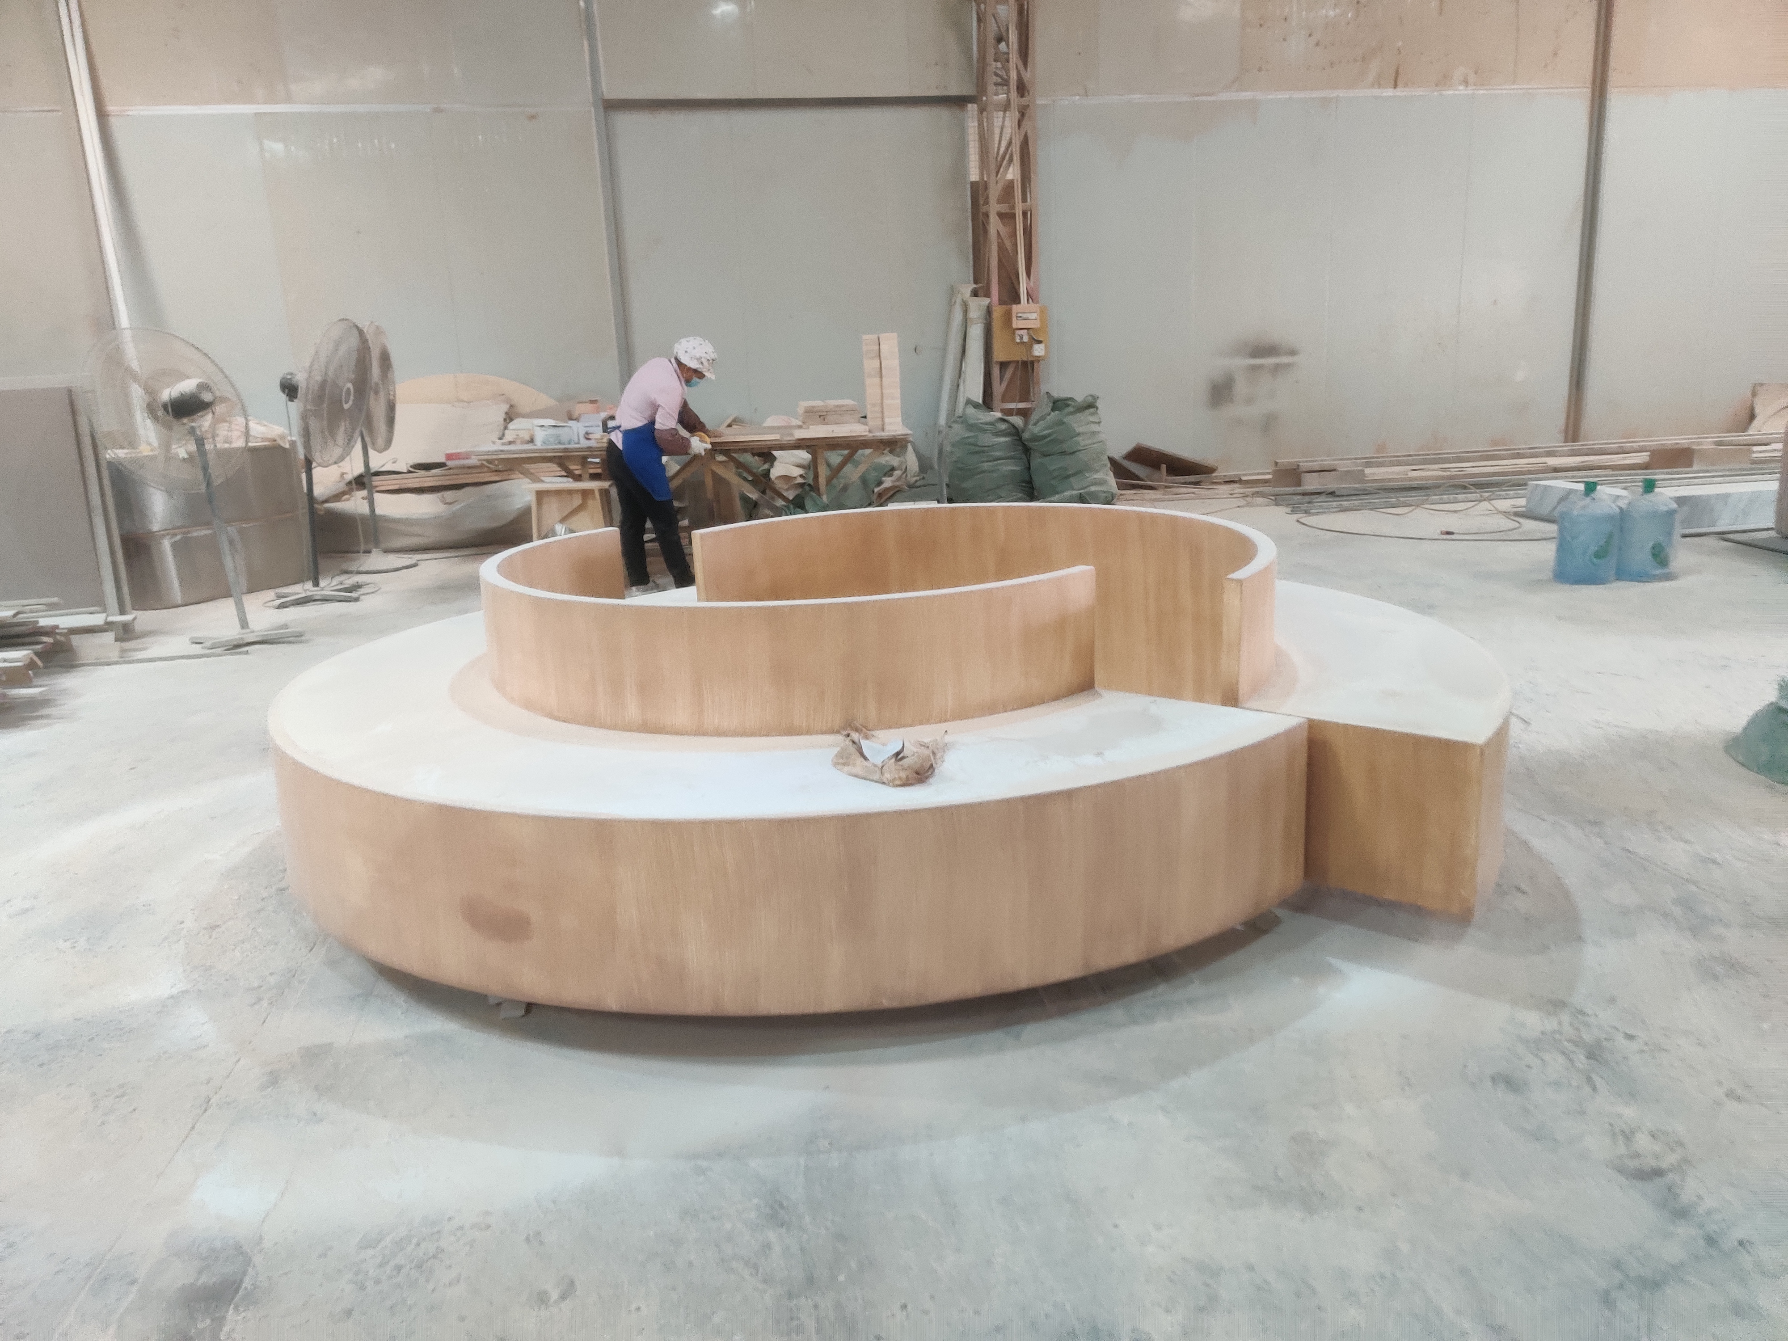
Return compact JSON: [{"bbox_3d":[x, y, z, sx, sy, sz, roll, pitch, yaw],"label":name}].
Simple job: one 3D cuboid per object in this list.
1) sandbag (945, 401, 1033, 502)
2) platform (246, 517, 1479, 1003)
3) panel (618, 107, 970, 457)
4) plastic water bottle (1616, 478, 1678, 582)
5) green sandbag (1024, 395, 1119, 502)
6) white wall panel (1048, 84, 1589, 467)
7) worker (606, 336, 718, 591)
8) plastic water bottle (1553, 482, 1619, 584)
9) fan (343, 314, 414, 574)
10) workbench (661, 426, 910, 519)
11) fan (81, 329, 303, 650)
[{"bbox_3d":[0.721,-1.718,10.980,0.640,0.740,0.540,-2,14,4],"label":"sandbag"},{"bbox_3d":[-0.064,0.006,4.062,3.443,0.740,3.053,9,18,40],"label":"platform"},{"bbox_3d":[-0.769,-3.036,11.166,2.791,2.759,0.060,-4,14,-7],"label":"panel"},{"bbox_3d":[3.724,-0.700,6.862,0.270,0.490,0.270,5,16,28],"label":"plastic water bottle"},{"bbox_3d":[1.355,-1.738,10.842,0.680,0.821,0.580,-3,14,0],"label":"green sandbag"},{"bbox_3d":[3.626,-3.276,11.916,5.008,3.080,0.100,-5,14,-11],"label":"white wall panel"},{"bbox_3d":[-1.224,-1.121,7.636,0.620,1.396,0.520,-7,14,-15],"label":"worker"},{"bbox_3d":[3.424,-0.669,6.872,0.280,0.450,0.280,4,15,26],"label":"plastic water bottle"},{"bbox_3d":[-3.464,-1.467,9.098,0.500,1.576,0.780,-6,14,-11],"label":"fan"},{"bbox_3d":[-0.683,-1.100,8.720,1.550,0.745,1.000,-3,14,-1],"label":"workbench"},{"bbox_3d":[-3.312,-0.876,6.787,0.750,1.500,0.830,4,15,25],"label":"fan"}]

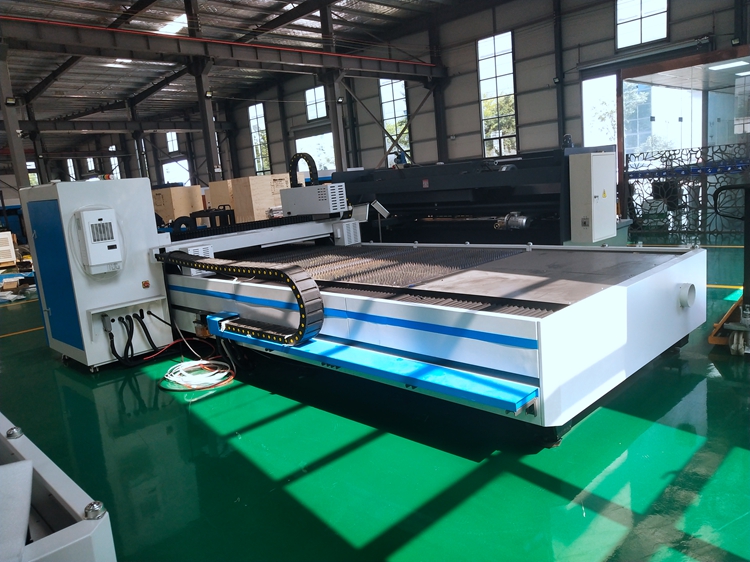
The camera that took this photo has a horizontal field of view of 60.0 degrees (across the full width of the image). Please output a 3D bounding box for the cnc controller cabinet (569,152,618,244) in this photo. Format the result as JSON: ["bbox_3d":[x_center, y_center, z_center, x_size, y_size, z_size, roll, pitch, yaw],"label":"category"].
[{"bbox_3d":[2.243,-0.873,6.688,0.530,0.885,0.240,-15,14,-43],"label":"cnc controller cabinet"}]

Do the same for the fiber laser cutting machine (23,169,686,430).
[{"bbox_3d":[-0.451,-0.175,5.335,2.830,1.700,5.059,-15,14,-43],"label":"fiber laser cutting machine"}]

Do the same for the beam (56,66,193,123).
[{"bbox_3d":[-14.090,-9.611,35.035,14.865,0.800,0.350,4,14,42],"label":"beam"}]

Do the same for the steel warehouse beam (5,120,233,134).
[{"bbox_3d":[-12.733,-8.109,34.294,0.350,0.620,12.677,4,14,42],"label":"steel warehouse beam"}]

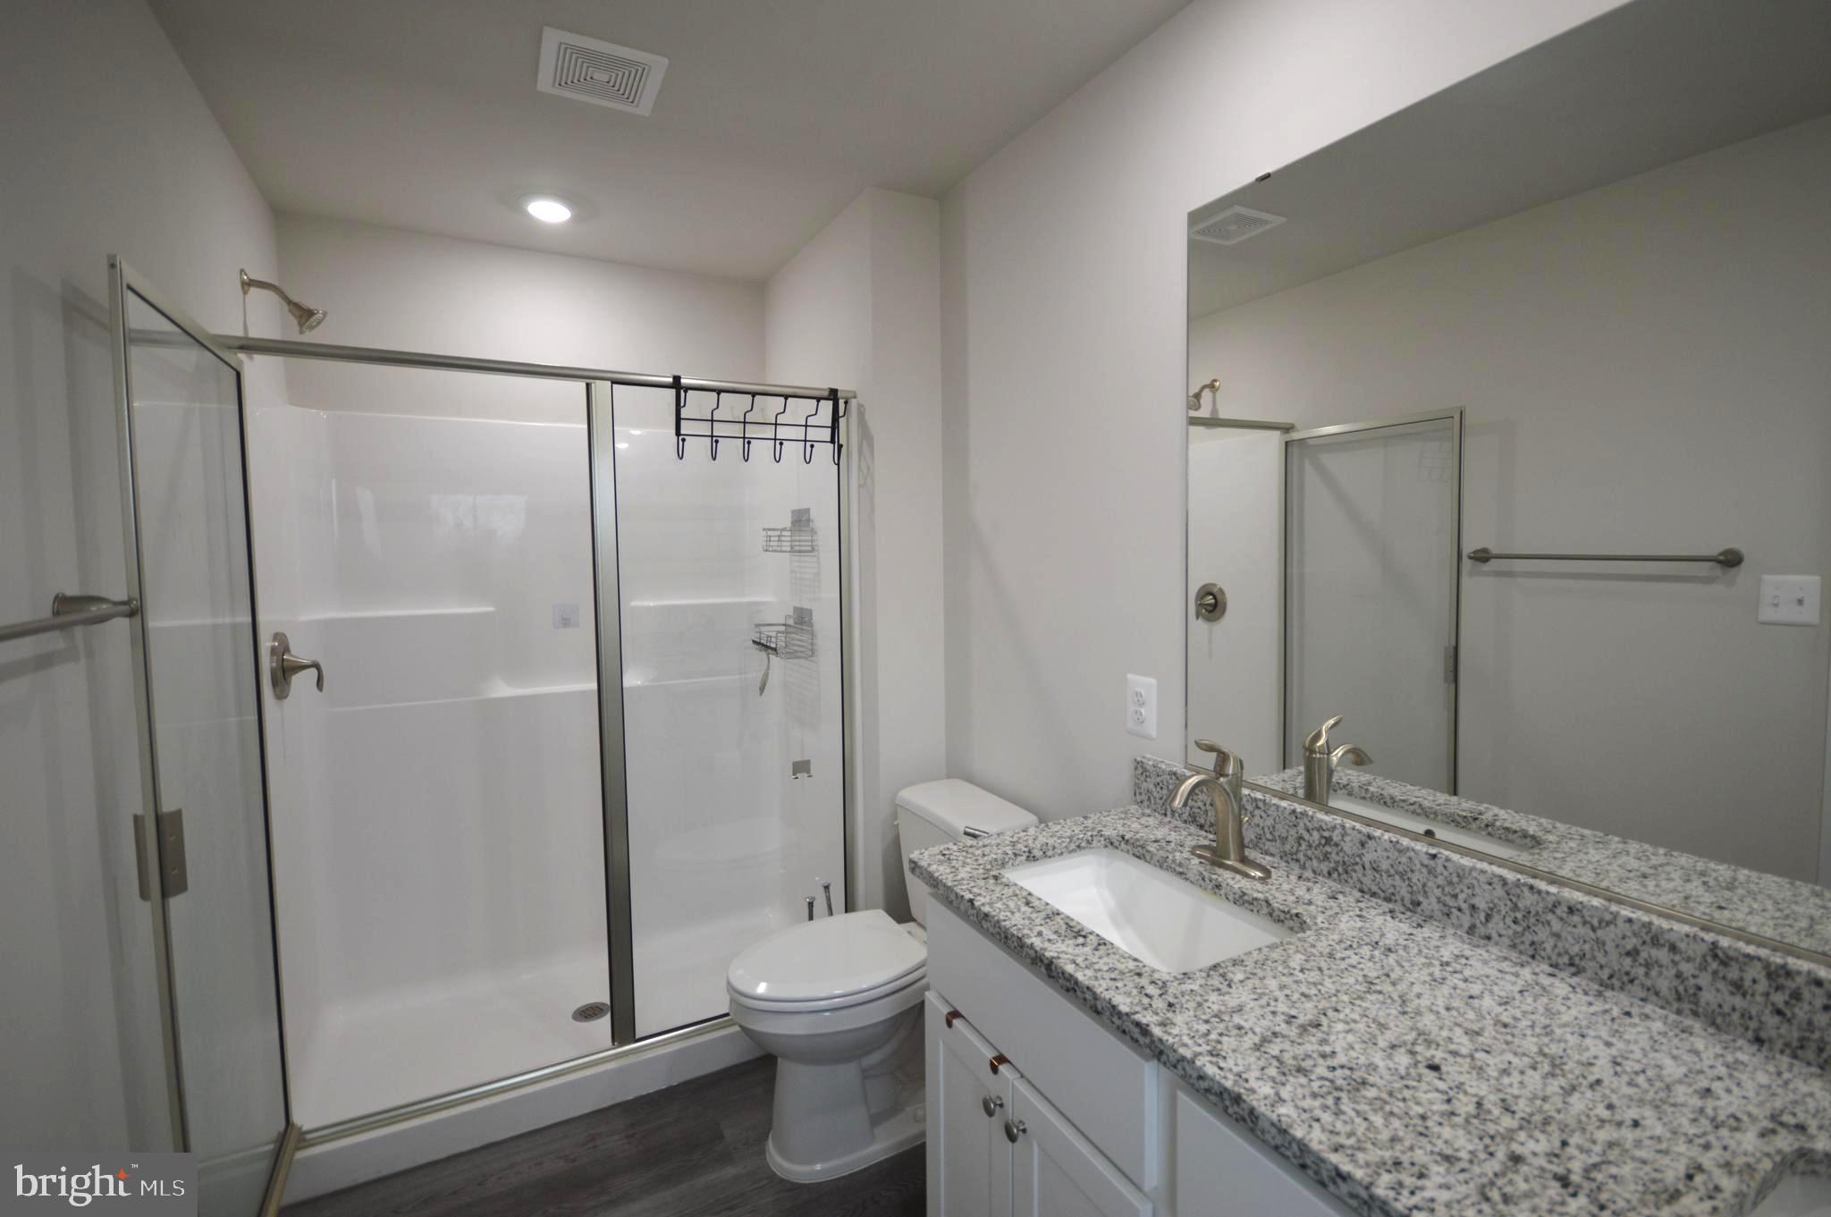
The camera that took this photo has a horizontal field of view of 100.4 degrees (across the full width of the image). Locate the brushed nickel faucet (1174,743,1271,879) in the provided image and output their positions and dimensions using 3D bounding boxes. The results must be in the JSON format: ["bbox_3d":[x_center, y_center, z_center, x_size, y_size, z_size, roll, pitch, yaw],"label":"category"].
[{"bbox_3d":[0.504,0.334,1.293,0.167,0.223,0.156,-3,4,-28],"label":"brushed nickel faucet"}]

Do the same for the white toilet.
[{"bbox_3d":[-0.098,0.888,1.926,0.765,0.700,0.420,-3,4,-28],"label":"white toilet"}]

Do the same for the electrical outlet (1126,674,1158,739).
[{"bbox_3d":[0.485,0.210,1.629,0.009,0.128,0.086,-3,4,-28],"label":"electrical outlet"}]

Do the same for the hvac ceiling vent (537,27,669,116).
[{"bbox_3d":[-0.677,-1.156,1.643,0.235,0.018,0.233,-3,4,-28],"label":"hvac ceiling vent"}]

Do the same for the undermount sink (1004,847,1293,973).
[{"bbox_3d":[0.359,0.538,1.224,0.283,0.155,0.429,-3,4,-28],"label":"undermount sink"}]

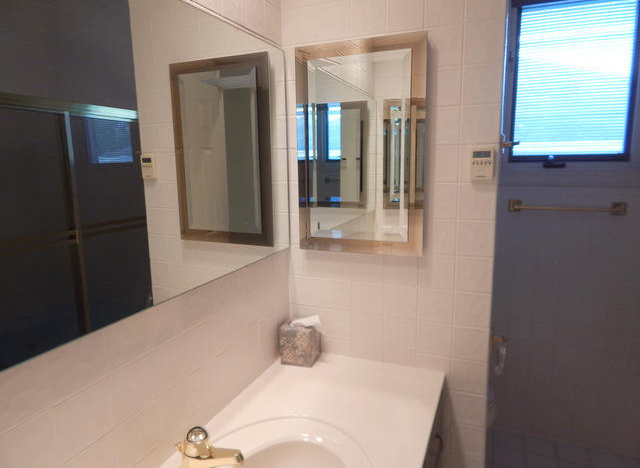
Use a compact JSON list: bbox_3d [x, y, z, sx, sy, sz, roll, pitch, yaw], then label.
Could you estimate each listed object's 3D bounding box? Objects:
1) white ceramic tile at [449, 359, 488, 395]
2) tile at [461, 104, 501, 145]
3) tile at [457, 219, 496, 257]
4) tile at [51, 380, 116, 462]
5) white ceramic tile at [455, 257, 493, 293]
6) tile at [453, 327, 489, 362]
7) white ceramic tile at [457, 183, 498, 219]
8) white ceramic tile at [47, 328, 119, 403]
[{"bbox_3d":[0.468,0.446,1.272,0.105,0.108,0.008,3,10,22],"label":"white ceramic tile"},{"bbox_3d":[0.455,-0.311,1.150,0.105,0.108,0.008,3,10,22],"label":"tile"},{"bbox_3d":[0.461,0.015,1.203,0.105,0.108,0.010,3,10,22],"label":"tile"},{"bbox_3d":[-0.419,0.326,0.723,0.010,0.106,0.107,3,10,23],"label":"tile"},{"bbox_3d":[0.456,0.120,1.213,0.100,0.106,0.010,3,10,23],"label":"white ceramic tile"},{"bbox_3d":[0.466,0.338,1.255,0.105,0.108,0.008,3,10,22],"label":"tile"},{"bbox_3d":[0.460,-0.093,1.186,0.105,0.108,0.010,3,10,22],"label":"white ceramic tile"},{"bbox_3d":[-0.421,0.219,0.705,0.010,0.106,0.107,3,10,23],"label":"white ceramic tile"}]

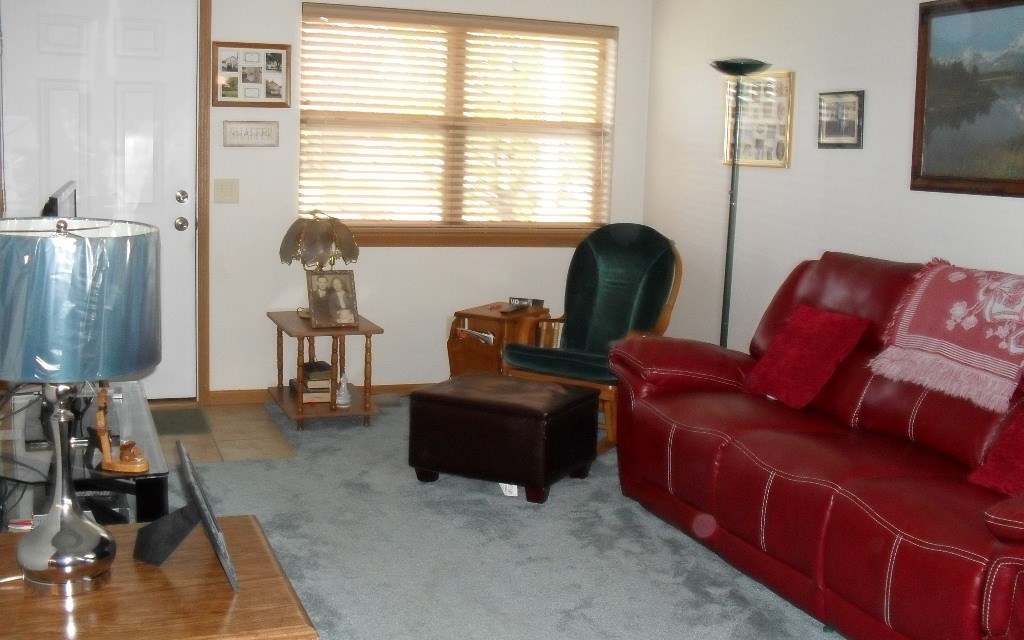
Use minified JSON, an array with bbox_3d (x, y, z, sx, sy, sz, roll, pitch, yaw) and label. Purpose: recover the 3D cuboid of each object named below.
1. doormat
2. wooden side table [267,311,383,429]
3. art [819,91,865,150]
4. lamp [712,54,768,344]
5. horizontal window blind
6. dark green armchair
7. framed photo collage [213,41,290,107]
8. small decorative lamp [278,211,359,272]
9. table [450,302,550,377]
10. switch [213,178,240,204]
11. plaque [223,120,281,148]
[{"bbox_3d":[-1.855,0.505,5.014,0.720,0.012,0.450,-1,10,-20],"label":"doormat"},{"bbox_3d":[-0.954,0.250,5.257,0.460,0.495,0.620,-1,10,-20],"label":"wooden side table"},{"bbox_3d":[1.385,-0.843,4.385,0.020,0.240,0.295,-1,10,-20],"label":"art"},{"bbox_3d":[1.024,-0.302,4.916,0.285,1.830,0.285,-1,10,-20],"label":"lamp"},{"bbox_3d":[-0.259,-1.079,5.671,1.775,1.128,0.075,-1,10,-20],"label":"horizontal window blind"},{"bbox_3d":[0.453,0.053,5.136,0.660,1.020,0.780,7,11,29],"label":"dark green armchair"},{"bbox_3d":[-1.309,-1.236,5.229,0.388,0.310,0.022,-1,10,-20],"label":"framed photo collage"},{"bbox_3d":[-0.983,-0.280,5.250,0.405,0.550,0.405,-1,10,-20],"label":"small decorative lamp"},{"bbox_3d":[-0.068,0.224,5.423,0.330,0.555,0.530,7,11,29],"label":"table"},{"bbox_3d":[-1.454,-0.654,5.285,0.123,0.122,0.010,-1,10,-20],"label":"switch"},{"bbox_3d":[-1.325,-0.946,5.278,0.278,0.118,0.015,-1,10,-20],"label":"plaque"}]

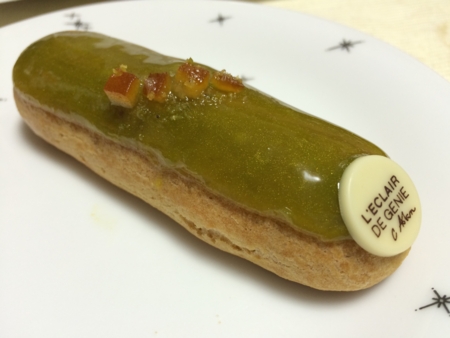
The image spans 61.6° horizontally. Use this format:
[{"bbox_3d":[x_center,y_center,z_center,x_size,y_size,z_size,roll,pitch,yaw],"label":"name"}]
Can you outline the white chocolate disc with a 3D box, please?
[{"bbox_3d":[0.043,0.009,0.103,0.028,0.003,0.028,-41,95,-27],"label":"white chocolate disc"}]

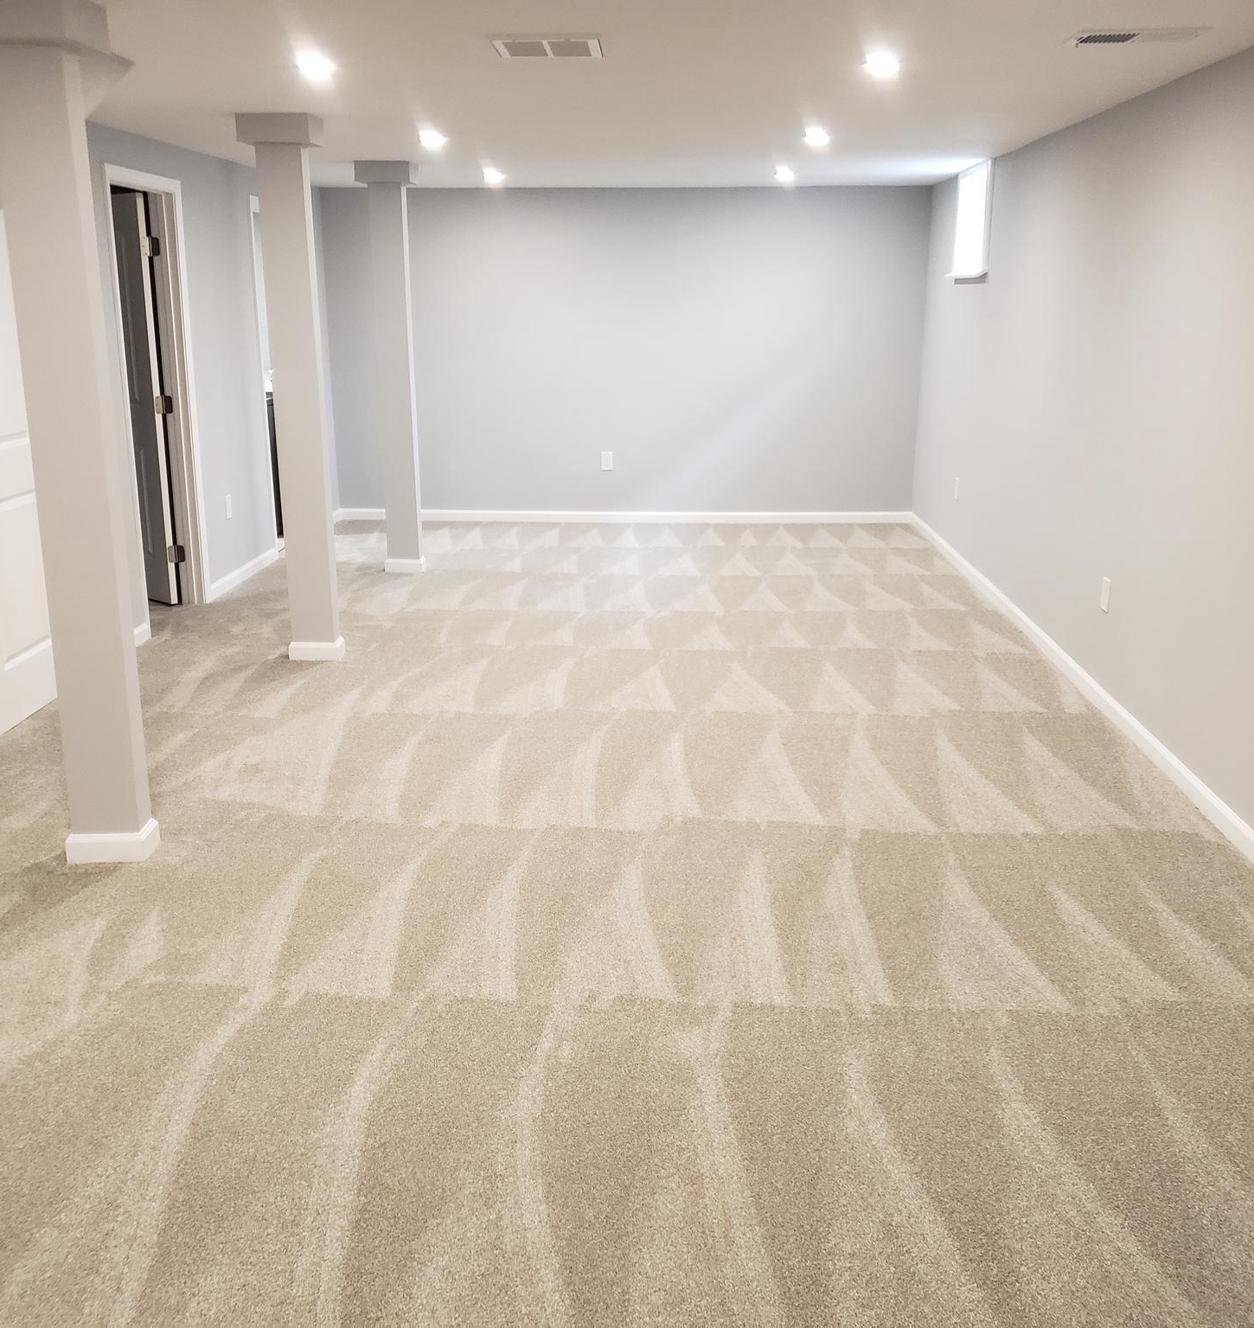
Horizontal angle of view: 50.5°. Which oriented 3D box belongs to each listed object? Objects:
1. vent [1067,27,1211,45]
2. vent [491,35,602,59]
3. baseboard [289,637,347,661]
[{"bbox_3d":[1.433,-1.753,3.729,0.360,0.020,0.210,1,15,2],"label":"vent"},{"bbox_3d":[-0.236,-1.802,3.896,0.315,0.020,0.300,1,15,2],"label":"vent"},{"bbox_3d":[-1.387,-0.077,5.976,0.220,0.093,0.130,1,15,2],"label":"baseboard"}]

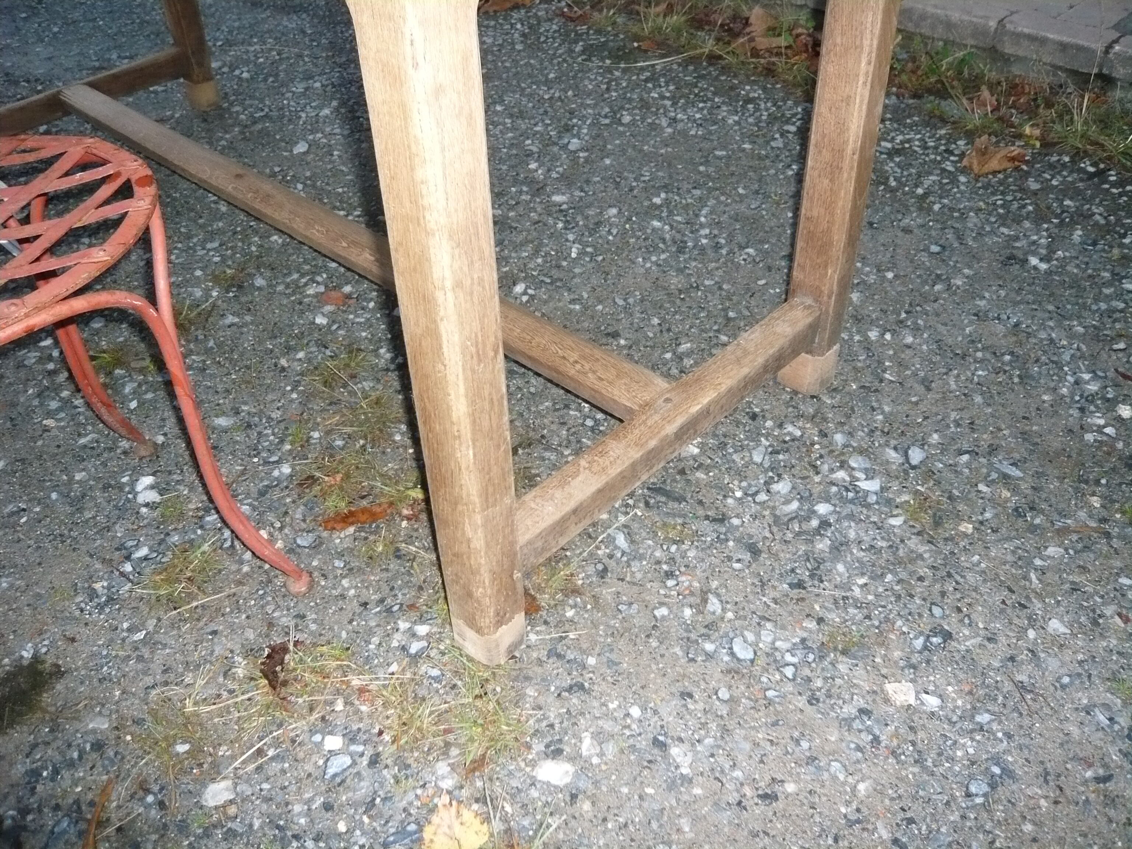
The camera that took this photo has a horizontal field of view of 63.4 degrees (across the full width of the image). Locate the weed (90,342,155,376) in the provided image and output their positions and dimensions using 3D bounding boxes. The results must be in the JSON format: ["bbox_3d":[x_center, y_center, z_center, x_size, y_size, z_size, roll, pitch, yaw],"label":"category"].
[{"bbox_3d":[-0.679,-0.102,1.399,0.095,0.030,0.052,-3,40,0],"label":"weed"}]

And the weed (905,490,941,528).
[{"bbox_3d":[0.431,0.099,1.102,0.039,0.023,0.048,-3,40,0],"label":"weed"}]

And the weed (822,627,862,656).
[{"bbox_3d":[0.291,0.227,0.965,0.040,0.014,0.031,-3,40,0],"label":"weed"}]

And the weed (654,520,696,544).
[{"bbox_3d":[0.131,0.126,1.094,0.050,0.014,0.031,-3,40,0],"label":"weed"}]

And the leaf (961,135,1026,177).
[{"bbox_3d":[0.849,-0.536,1.817,0.130,0.050,0.100,-3,40,0],"label":"leaf"}]

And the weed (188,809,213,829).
[{"bbox_3d":[-0.336,0.361,0.841,0.025,0.013,0.019,-3,40,0],"label":"weed"}]

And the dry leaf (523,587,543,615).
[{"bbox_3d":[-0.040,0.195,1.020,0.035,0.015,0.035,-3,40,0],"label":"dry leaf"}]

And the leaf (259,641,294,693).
[{"bbox_3d":[-0.304,0.251,0.961,0.033,0.025,0.057,-5,40,-3],"label":"leaf"}]

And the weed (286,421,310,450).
[{"bbox_3d":[-0.365,0.012,1.246,0.030,0.028,0.034,-3,40,0],"label":"weed"}]

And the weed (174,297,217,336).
[{"bbox_3d":[-0.597,-0.176,1.471,0.063,0.045,0.054,-3,40,0],"label":"weed"}]

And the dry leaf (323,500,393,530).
[{"bbox_3d":[-0.256,0.111,1.129,0.091,0.020,0.027,-12,41,-11],"label":"dry leaf"}]

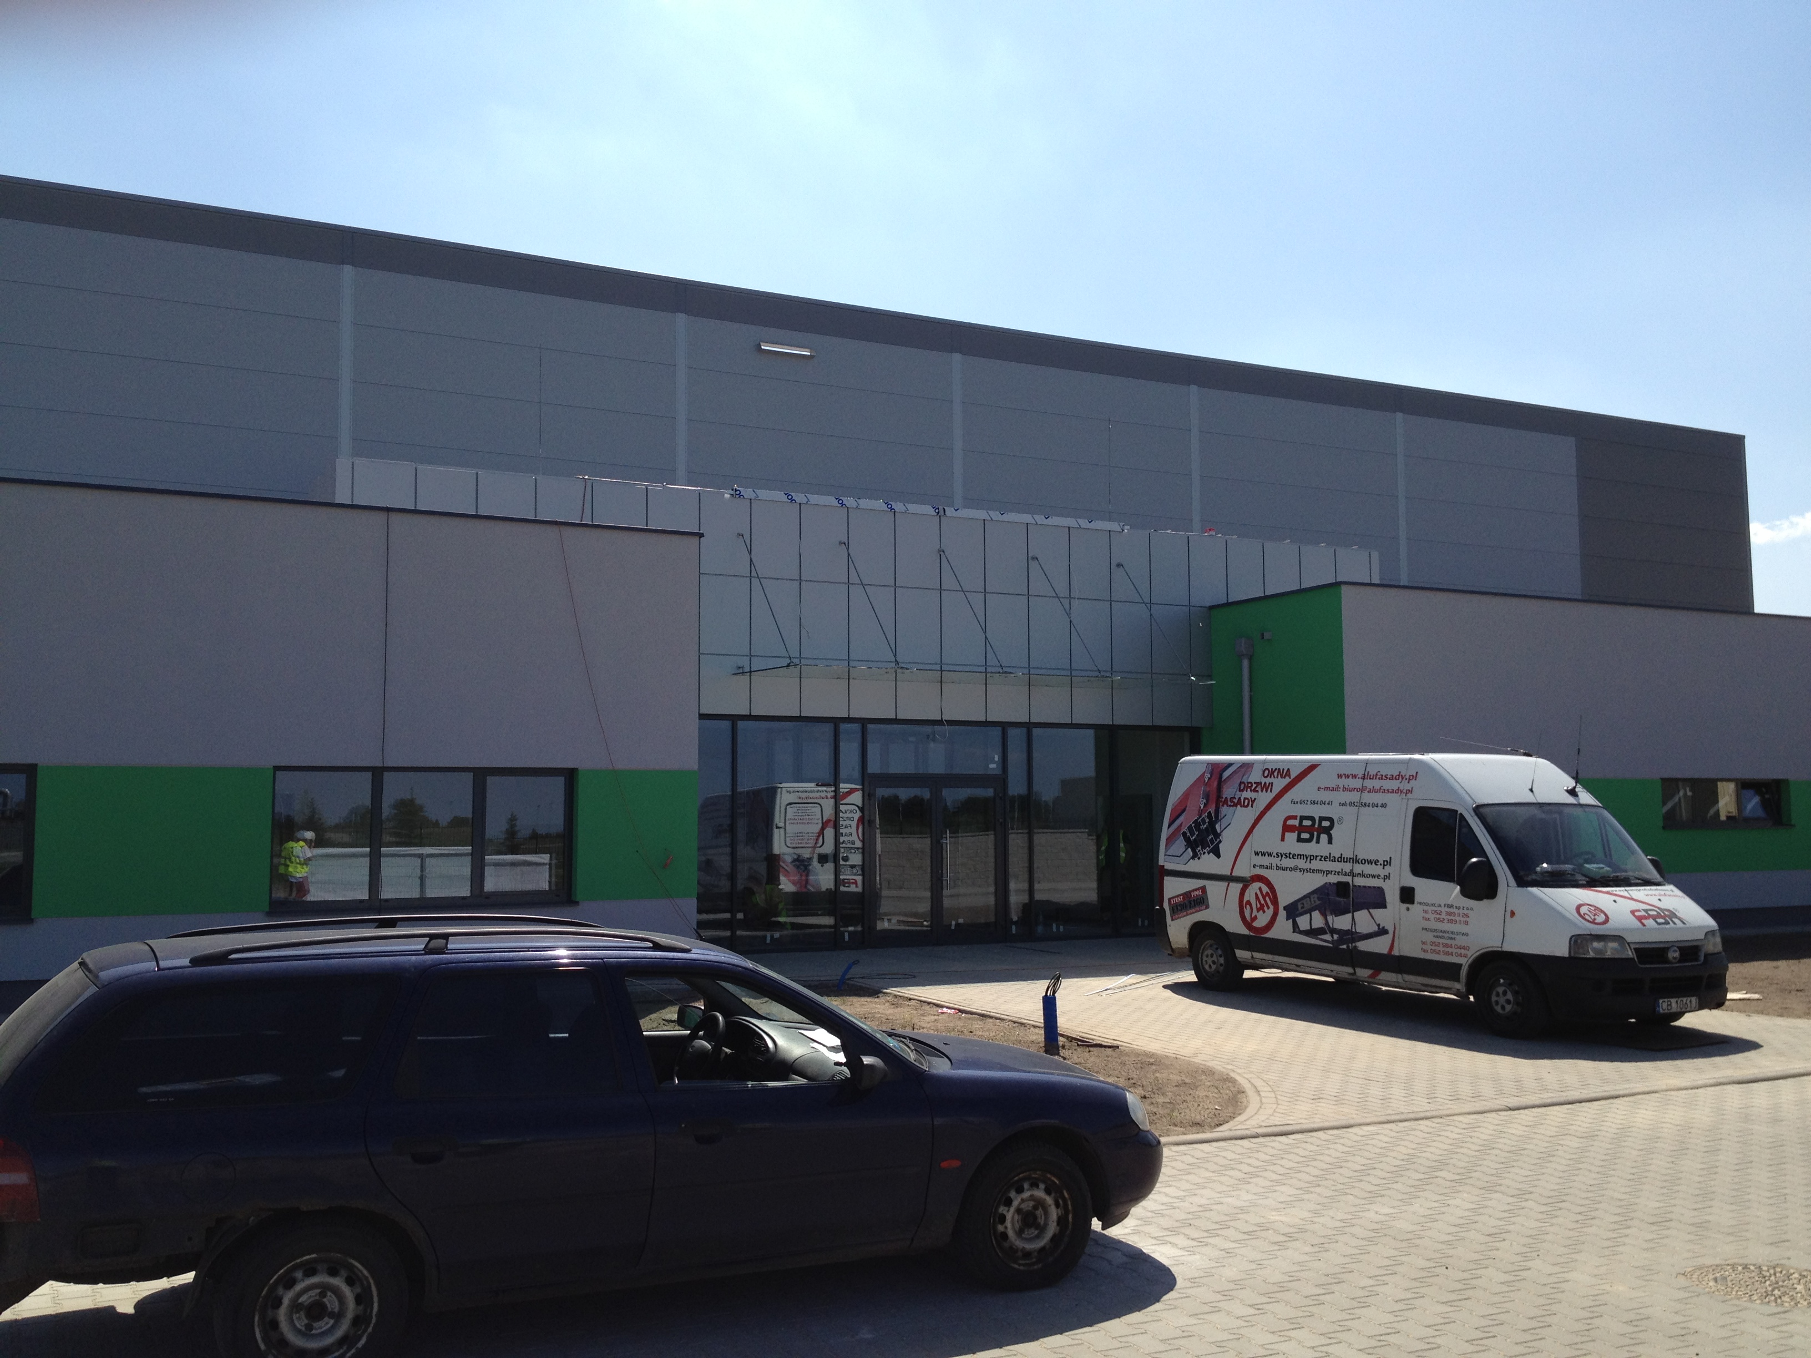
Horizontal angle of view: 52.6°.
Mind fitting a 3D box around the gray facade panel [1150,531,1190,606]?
[{"bbox_3d":[3.686,-1.511,25.559,0.673,0.966,0.080,2,-5,-29],"label":"gray facade panel"}]

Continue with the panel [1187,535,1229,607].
[{"bbox_3d":[4.275,-1.489,25.885,0.673,0.966,0.080,2,-5,-29],"label":"panel"}]

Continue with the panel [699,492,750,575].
[{"bbox_3d":[-2.220,-1.746,22.418,0.675,0.976,0.050,2,-5,-30],"label":"panel"}]

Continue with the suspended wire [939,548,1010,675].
[{"bbox_3d":[0.838,-0.872,23.171,0.025,2.200,0.025,2,-45,-30],"label":"suspended wire"}]

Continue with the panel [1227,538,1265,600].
[{"bbox_3d":[5.024,-1.563,27.075,0.693,0.990,0.050,2,-5,-30],"label":"panel"}]

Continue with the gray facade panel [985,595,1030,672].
[{"bbox_3d":[1.380,-0.649,24.923,0.690,0.992,0.050,2,-5,-30],"label":"gray facade panel"}]

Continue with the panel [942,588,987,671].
[{"bbox_3d":[0.747,-0.660,23.857,0.673,0.959,0.080,2,-5,-29],"label":"panel"}]

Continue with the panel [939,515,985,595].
[{"bbox_3d":[0.753,-1.635,24.116,0.675,0.976,0.050,2,-5,-30],"label":"panel"}]

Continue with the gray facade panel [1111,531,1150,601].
[{"bbox_3d":[3.097,-1.533,25.233,0.673,0.966,0.080,2,-5,-29],"label":"gray facade panel"}]

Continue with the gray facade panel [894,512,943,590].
[{"bbox_3d":[0.158,-1.658,23.777,0.675,0.976,0.050,2,-5,-30],"label":"gray facade panel"}]

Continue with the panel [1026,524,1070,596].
[{"bbox_3d":[1.991,-1.635,25.352,0.687,1.002,0.050,2,-5,-30],"label":"panel"}]

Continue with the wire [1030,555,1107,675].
[{"bbox_3d":[2.179,-0.858,24.508,0.030,2.309,0.030,2,-46,-30],"label":"wire"}]

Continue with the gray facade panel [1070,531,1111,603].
[{"bbox_3d":[2.509,-1.555,24.907,0.673,0.966,0.080,2,-5,-29],"label":"gray facade panel"}]

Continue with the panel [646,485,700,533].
[{"bbox_3d":[-2.866,-1.837,22.599,0.688,0.990,0.050,2,-5,-30],"label":"panel"}]

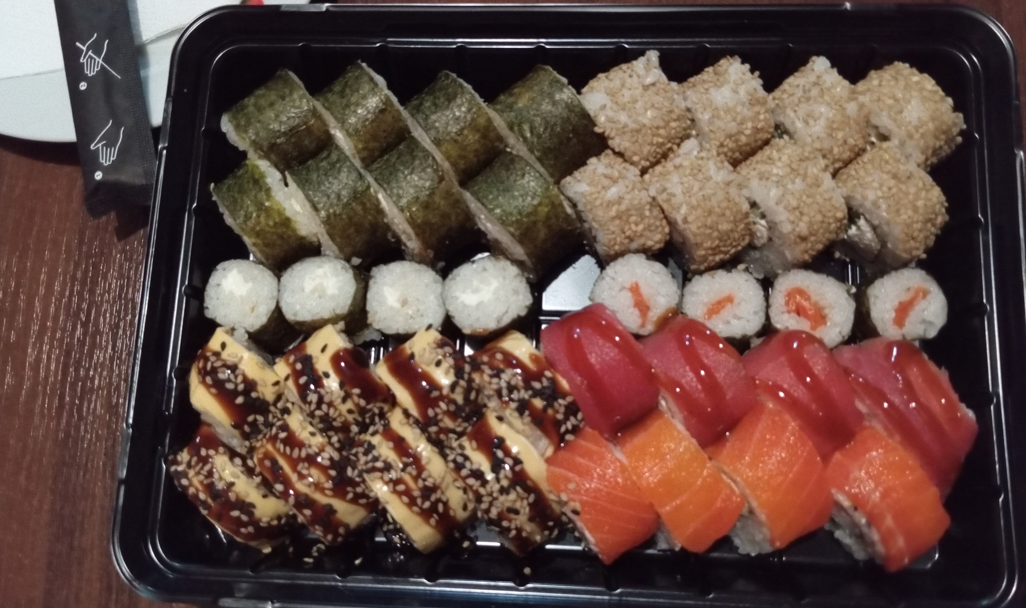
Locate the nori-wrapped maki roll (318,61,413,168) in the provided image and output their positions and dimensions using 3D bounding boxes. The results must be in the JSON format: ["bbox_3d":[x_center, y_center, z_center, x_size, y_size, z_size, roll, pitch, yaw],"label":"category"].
[{"bbox_3d":[-0.056,-0.071,0.318,0.025,0.037,0.039,-40,80,-4],"label":"nori-wrapped maki roll"}]

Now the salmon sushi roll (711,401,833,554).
[{"bbox_3d":[0.096,0.064,0.310,0.026,0.039,0.045,-31,78,-2],"label":"salmon sushi roll"}]

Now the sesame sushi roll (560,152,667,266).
[{"bbox_3d":[0.037,-0.035,0.305,0.027,0.031,0.032,-31,78,-2],"label":"sesame sushi roll"}]

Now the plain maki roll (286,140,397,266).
[{"bbox_3d":[-0.070,-0.041,0.342,0.025,0.041,0.042,-34,78,-3],"label":"plain maki roll"}]

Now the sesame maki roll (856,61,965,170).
[{"bbox_3d":[0.148,-0.070,0.306,0.025,0.035,0.039,-27,79,-2],"label":"sesame maki roll"}]

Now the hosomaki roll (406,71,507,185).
[{"bbox_3d":[-0.021,-0.066,0.315,0.025,0.031,0.032,-35,79,-3],"label":"hosomaki roll"}]

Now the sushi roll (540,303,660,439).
[{"bbox_3d":[0.033,0.022,0.293,0.027,0.040,0.043,-30,79,-2],"label":"sushi roll"}]

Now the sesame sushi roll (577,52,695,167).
[{"bbox_3d":[0.050,-0.079,0.342,0.029,0.038,0.038,-34,78,-3],"label":"sesame sushi roll"}]

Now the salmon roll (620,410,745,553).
[{"bbox_3d":[0.063,0.066,0.312,0.027,0.039,0.044,-31,78,-2],"label":"salmon roll"}]

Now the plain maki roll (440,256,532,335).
[{"bbox_3d":[-0.009,-0.001,0.337,0.033,0.027,0.033,-1,79,4],"label":"plain maki roll"}]

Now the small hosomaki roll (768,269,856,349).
[{"bbox_3d":[0.113,0.004,0.326,0.030,0.027,0.030,-1,79,4],"label":"small hosomaki roll"}]

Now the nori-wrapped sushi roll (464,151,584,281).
[{"bbox_3d":[0.004,-0.035,0.335,0.027,0.041,0.043,-34,78,-3],"label":"nori-wrapped sushi roll"}]

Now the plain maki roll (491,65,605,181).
[{"bbox_3d":[0.015,-0.069,0.313,0.028,0.037,0.039,-40,80,-4],"label":"plain maki roll"}]

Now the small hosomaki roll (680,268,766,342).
[{"bbox_3d":[0.074,0.003,0.302,0.029,0.026,0.026,1,80,4],"label":"small hosomaki roll"}]

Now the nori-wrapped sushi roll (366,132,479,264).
[{"bbox_3d":[-0.037,-0.043,0.340,0.026,0.041,0.043,-34,78,-3],"label":"nori-wrapped sushi roll"}]

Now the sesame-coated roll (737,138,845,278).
[{"bbox_3d":[0.102,-0.037,0.301,0.030,0.038,0.041,-28,79,-2],"label":"sesame-coated roll"}]

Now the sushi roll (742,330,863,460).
[{"bbox_3d":[0.100,0.032,0.286,0.024,0.033,0.036,-36,79,-3],"label":"sushi roll"}]

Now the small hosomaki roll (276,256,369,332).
[{"bbox_3d":[-0.069,-0.003,0.311,0.028,0.026,0.025,1,80,4],"label":"small hosomaki roll"}]

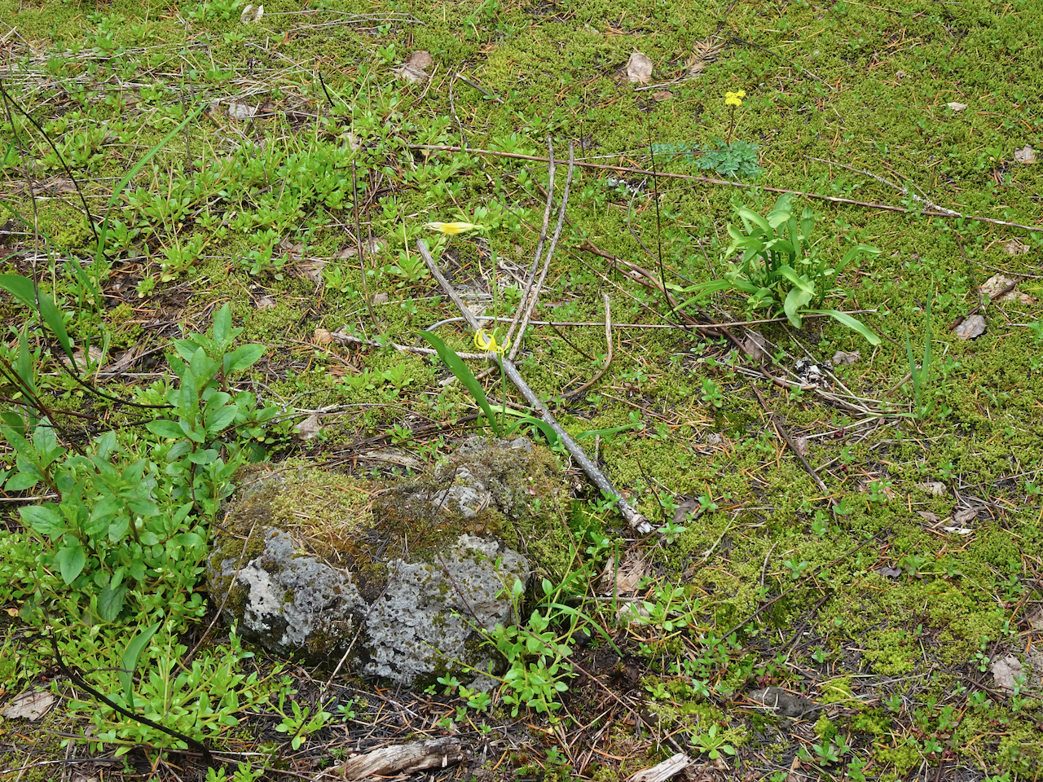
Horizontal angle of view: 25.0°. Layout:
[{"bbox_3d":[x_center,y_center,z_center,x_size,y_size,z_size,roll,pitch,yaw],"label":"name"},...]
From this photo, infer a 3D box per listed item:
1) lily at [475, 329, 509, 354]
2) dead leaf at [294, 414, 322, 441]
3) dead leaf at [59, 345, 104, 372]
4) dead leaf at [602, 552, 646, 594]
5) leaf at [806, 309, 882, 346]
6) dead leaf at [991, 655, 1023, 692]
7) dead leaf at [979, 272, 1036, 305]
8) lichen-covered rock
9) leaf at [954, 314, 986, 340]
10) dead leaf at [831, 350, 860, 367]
[{"bbox_3d":[-0.035,-0.059,2.750,0.040,0.028,0.037,17,36,25],"label":"lily"},{"bbox_3d":[-0.217,0.037,2.397,0.030,0.012,0.027,0,40,0],"label":"dead leaf"},{"bbox_3d":[-0.464,-0.035,2.482,0.048,0.012,0.032,0,40,0],"label":"dead leaf"},{"bbox_3d":[0.097,0.173,2.232,0.042,0.016,0.043,0,40,0],"label":"dead leaf"},{"bbox_3d":[0.406,-0.081,2.983,0.118,0.032,0.030,22,38,31],"label":"leaf"},{"bbox_3d":[0.437,0.255,2.116,0.027,0.010,0.039,0,38,0],"label":"dead leaf"},{"bbox_3d":[0.640,-0.135,3.101,0.071,0.018,0.064,0,32,0],"label":"dead leaf"},{"bbox_3d":[-0.121,0.147,2.182,0.345,0.140,0.225,0,40,0],"label":"lichen-covered rock"},{"bbox_3d":[0.576,-0.082,3.016,0.036,0.014,0.055,22,38,31],"label":"leaf"},{"bbox_3d":[0.342,-0.034,2.483,0.029,0.010,0.015,0,40,0],"label":"dead leaf"}]

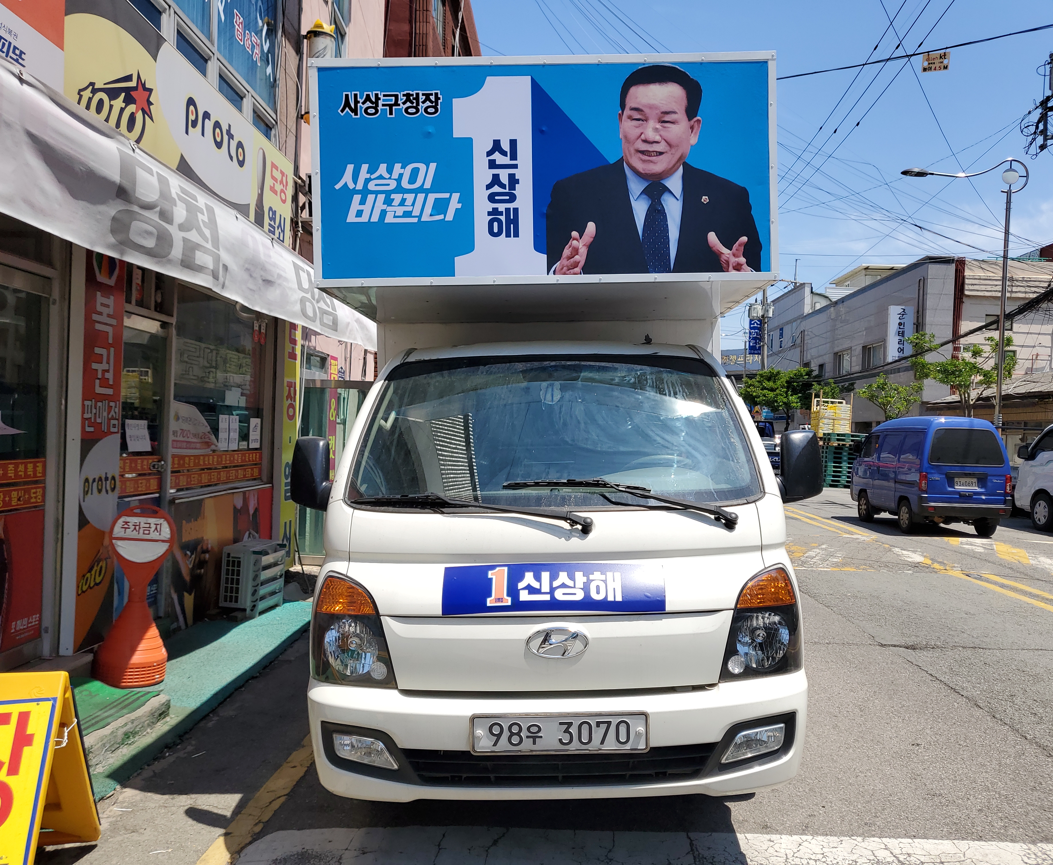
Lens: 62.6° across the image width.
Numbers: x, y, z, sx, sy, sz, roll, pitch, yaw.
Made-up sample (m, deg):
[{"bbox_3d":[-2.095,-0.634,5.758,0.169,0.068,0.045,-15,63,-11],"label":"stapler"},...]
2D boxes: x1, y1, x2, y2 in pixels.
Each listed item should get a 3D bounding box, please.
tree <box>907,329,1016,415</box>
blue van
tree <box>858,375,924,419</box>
[{"bbox_3d":[11.700,-0.530,23.300,2.950,4.300,2.900,2,0,3],"label":"tree"},{"bbox_3d":[6.760,0.690,14.780,1.420,1.900,3.460,2,0,2],"label":"blue van"},{"bbox_3d":[12.250,-0.200,29.200,2.300,3.550,2.300,2,0,3],"label":"tree"}]

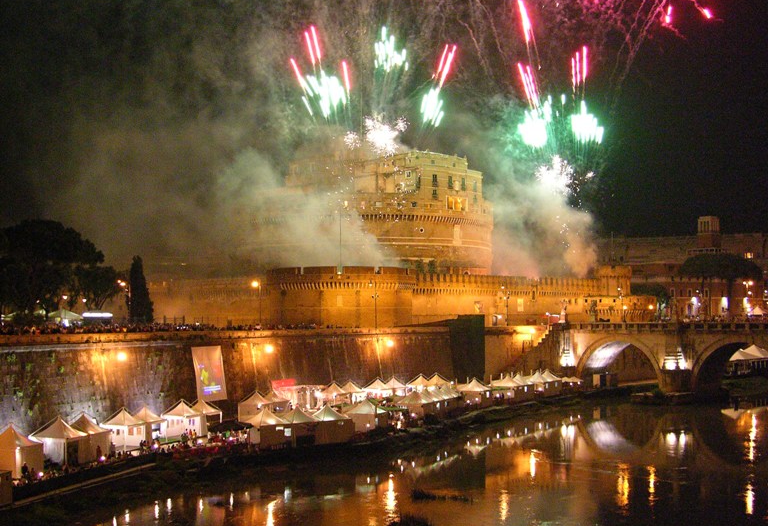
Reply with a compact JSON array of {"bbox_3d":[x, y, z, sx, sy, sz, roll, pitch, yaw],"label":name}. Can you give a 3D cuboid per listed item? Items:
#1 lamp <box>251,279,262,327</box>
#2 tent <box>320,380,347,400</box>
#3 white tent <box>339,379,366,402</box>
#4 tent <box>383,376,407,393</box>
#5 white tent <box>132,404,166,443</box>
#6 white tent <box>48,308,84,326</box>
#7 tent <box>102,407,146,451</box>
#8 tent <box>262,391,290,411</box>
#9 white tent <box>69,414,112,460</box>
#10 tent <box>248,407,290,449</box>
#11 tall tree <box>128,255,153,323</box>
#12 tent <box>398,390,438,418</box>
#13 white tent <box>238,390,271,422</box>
[{"bbox_3d":[-17.889,6.471,145.862,1.400,7.850,0.350,-1,-3,25],"label":"lamp"},{"bbox_3d":[-7.490,20.430,159.390,3.370,3.960,3.370,-2,-4,33],"label":"tent"},{"bbox_3d":[-5.410,20.500,162.140,3.500,4.140,3.500,-2,-4,33],"label":"white tent"},{"bbox_3d":[1.455,19.053,154.707,3.150,3.960,3.150,3,-4,-44],"label":"tent"},{"bbox_3d":[-26.300,17.720,113.730,3.510,4.180,3.510,-1,-4,24],"label":"white tent"},{"bbox_3d":[-45.145,8.419,145.759,3.900,3.950,3.900,-1,-3,25],"label":"white tent"},{"bbox_3d":[-25.673,16.264,102.196,3.150,3.960,3.150,-2,-3,27],"label":"tent"},{"bbox_3d":[-13.608,17.515,125.748,3.150,3.960,3.150,-2,-3,28],"label":"tent"},{"bbox_3d":[-27.848,15.905,95.818,3.600,4.000,3.600,-1,-3,16],"label":"white tent"},{"bbox_3d":[-12.640,17.660,111.940,3.520,4.090,3.520,3,-4,-36],"label":"tent"},{"bbox_3d":[-37.160,4.880,158.000,3.600,12.060,3.600,0,-3,0],"label":"tall tree"},{"bbox_3d":[3.890,17.674,127.242,3.200,3.800,3.200,-2,-3,27],"label":"tent"},{"bbox_3d":[-16.870,19.100,137.470,3.530,4.110,3.530,-1,-4,24],"label":"white tent"}]

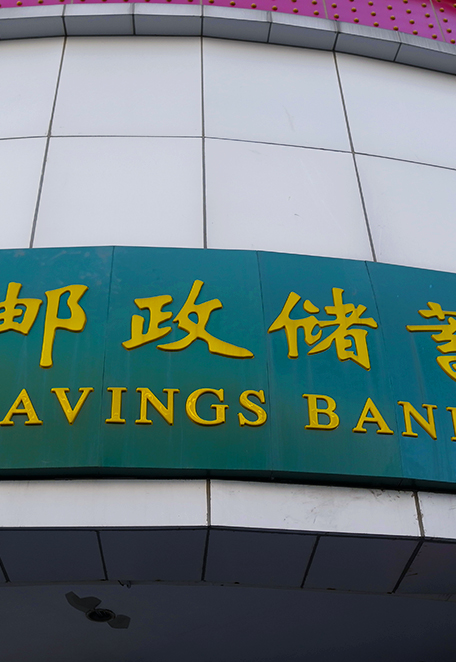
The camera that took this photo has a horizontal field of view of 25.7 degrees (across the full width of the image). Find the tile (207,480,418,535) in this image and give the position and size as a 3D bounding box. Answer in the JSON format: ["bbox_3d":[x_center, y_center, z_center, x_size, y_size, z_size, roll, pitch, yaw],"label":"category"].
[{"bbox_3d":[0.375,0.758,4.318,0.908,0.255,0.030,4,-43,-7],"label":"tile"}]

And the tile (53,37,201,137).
[{"bbox_3d":[-0.624,-1.582,6.402,0.909,1.146,0.030,0,-43,-2],"label":"tile"}]

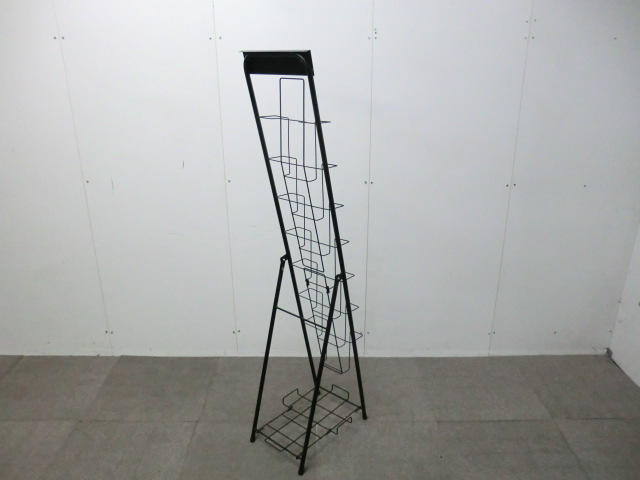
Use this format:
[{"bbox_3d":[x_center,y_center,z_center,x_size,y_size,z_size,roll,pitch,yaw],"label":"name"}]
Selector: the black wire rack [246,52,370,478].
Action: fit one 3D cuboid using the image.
[{"bbox_3d":[-0.040,0.088,1.778,0.283,1.430,0.415,15,25,38],"label":"black wire rack"}]

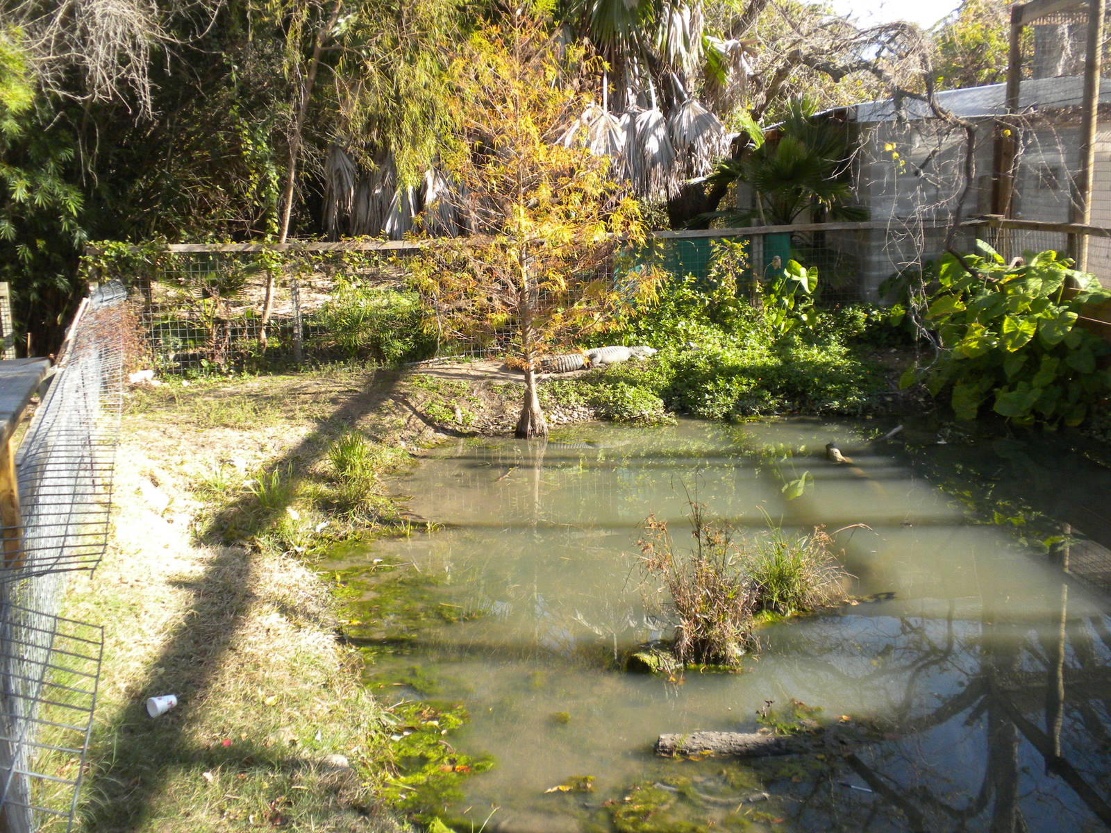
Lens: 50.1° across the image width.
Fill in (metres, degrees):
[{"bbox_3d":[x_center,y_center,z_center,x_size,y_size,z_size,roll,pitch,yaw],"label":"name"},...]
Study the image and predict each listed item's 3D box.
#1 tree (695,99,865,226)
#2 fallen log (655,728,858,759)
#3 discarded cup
[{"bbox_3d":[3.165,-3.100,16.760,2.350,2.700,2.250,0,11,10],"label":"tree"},{"bbox_3d":[0.925,1.531,5.510,0.950,0.140,0.145,-2,11,0],"label":"fallen log"},{"bbox_3d":[-1.782,1.310,5.400,0.087,0.087,0.108,8,14,39],"label":"discarded cup"}]

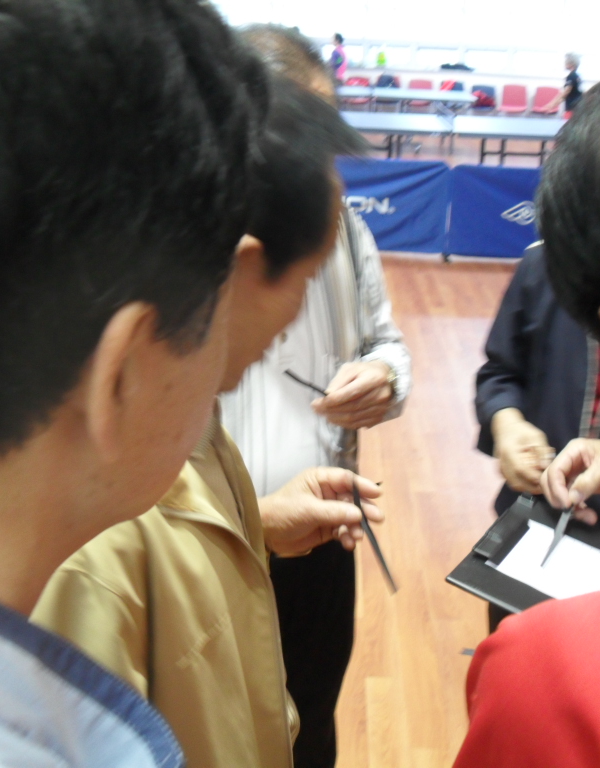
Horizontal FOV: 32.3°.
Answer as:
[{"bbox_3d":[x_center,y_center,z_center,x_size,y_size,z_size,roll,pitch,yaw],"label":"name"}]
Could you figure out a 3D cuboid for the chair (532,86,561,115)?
[{"bbox_3d":[3.923,-4.287,16.546,0.470,0.800,0.520,6,20,9],"label":"chair"}]

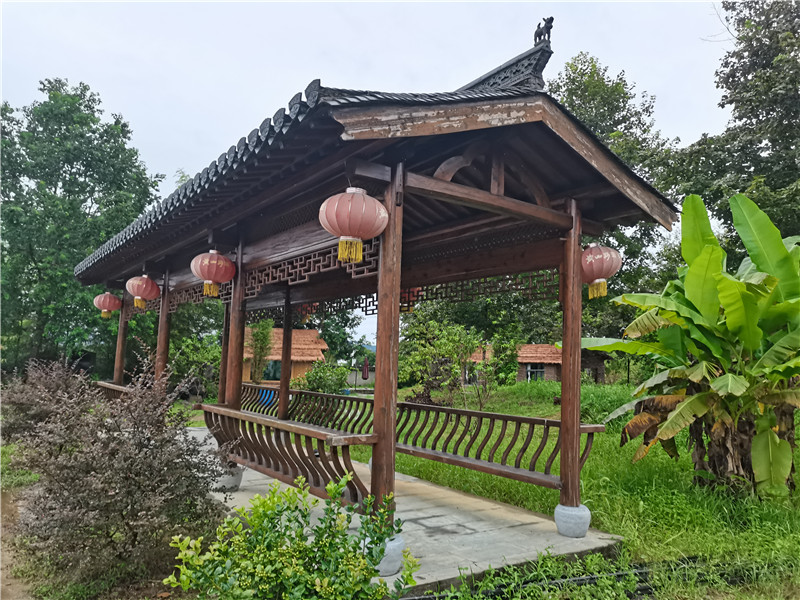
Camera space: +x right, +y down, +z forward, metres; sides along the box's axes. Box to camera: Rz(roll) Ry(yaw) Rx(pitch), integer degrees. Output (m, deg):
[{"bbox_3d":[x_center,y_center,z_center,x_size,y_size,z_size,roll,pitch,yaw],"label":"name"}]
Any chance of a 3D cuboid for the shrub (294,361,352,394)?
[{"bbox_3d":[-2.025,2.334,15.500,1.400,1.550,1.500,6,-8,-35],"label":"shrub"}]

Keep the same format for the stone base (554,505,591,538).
[{"bbox_3d":[1.544,1.982,5.378,0.320,0.280,0.320,2,-6,0],"label":"stone base"}]

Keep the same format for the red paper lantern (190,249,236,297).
[{"bbox_3d":[-2.094,-0.301,6.692,0.465,0.515,0.465,7,-8,-36],"label":"red paper lantern"}]

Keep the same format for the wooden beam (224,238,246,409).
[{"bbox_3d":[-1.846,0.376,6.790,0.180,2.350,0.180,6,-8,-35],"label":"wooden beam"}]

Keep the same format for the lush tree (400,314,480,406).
[{"bbox_3d":[1.124,1.986,18.500,2.700,3.100,2.700,2,-6,4],"label":"lush tree"}]

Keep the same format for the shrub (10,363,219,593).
[{"bbox_3d":[-2.235,1.265,4.790,1.580,1.500,1.500,5,-7,-24],"label":"shrub"}]

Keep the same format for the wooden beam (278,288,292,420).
[{"bbox_3d":[-1.967,0.872,10.496,0.160,2.726,0.160,7,-8,-36],"label":"wooden beam"}]

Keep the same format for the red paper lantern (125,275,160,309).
[{"bbox_3d":[-3.910,-0.129,9.142,0.490,0.530,0.490,6,-8,-35],"label":"red paper lantern"}]

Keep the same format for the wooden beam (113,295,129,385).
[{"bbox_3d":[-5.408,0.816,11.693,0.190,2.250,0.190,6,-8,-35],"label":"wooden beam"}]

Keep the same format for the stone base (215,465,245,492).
[{"bbox_3d":[-1.885,1.971,6.617,0.320,0.280,0.320,6,-8,-35],"label":"stone base"}]

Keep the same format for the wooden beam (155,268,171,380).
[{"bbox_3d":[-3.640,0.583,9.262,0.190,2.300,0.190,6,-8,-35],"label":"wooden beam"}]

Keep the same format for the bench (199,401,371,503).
[{"bbox_3d":[-1.093,1.325,5.438,0.507,0.544,2.972,7,-8,-36],"label":"bench"}]

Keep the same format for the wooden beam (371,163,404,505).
[{"bbox_3d":[-0.066,0.294,4.396,0.160,2.726,0.160,2,-6,0],"label":"wooden beam"}]

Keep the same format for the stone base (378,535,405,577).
[{"bbox_3d":[-0.131,1.775,4.234,0.310,0.270,0.310,2,-6,0],"label":"stone base"}]

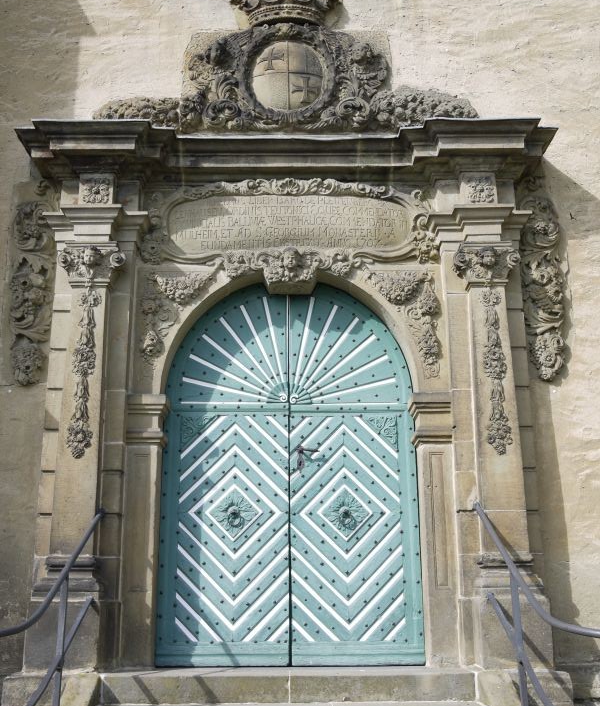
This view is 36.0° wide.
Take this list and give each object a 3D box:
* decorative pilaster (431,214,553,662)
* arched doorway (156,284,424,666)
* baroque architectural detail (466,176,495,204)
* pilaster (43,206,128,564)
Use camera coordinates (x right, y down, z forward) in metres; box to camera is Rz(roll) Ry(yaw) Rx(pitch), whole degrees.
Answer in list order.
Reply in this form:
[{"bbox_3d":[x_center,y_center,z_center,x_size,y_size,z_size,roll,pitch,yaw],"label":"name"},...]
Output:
[{"bbox_3d":[1.220,0.462,6.040,0.580,2.997,0.360,0,-16,-1],"label":"decorative pilaster"},{"bbox_3d":[-0.072,0.756,6.378,1.733,2.635,0.120,0,-16,-1],"label":"arched doorway"},{"bbox_3d":[1.251,-1.134,6.414,0.168,0.173,0.080,0,-16,-1],"label":"baroque architectural detail"},{"bbox_3d":[-1.418,0.128,6.063,0.430,2.333,0.250,0,-16,-1],"label":"pilaster"}]

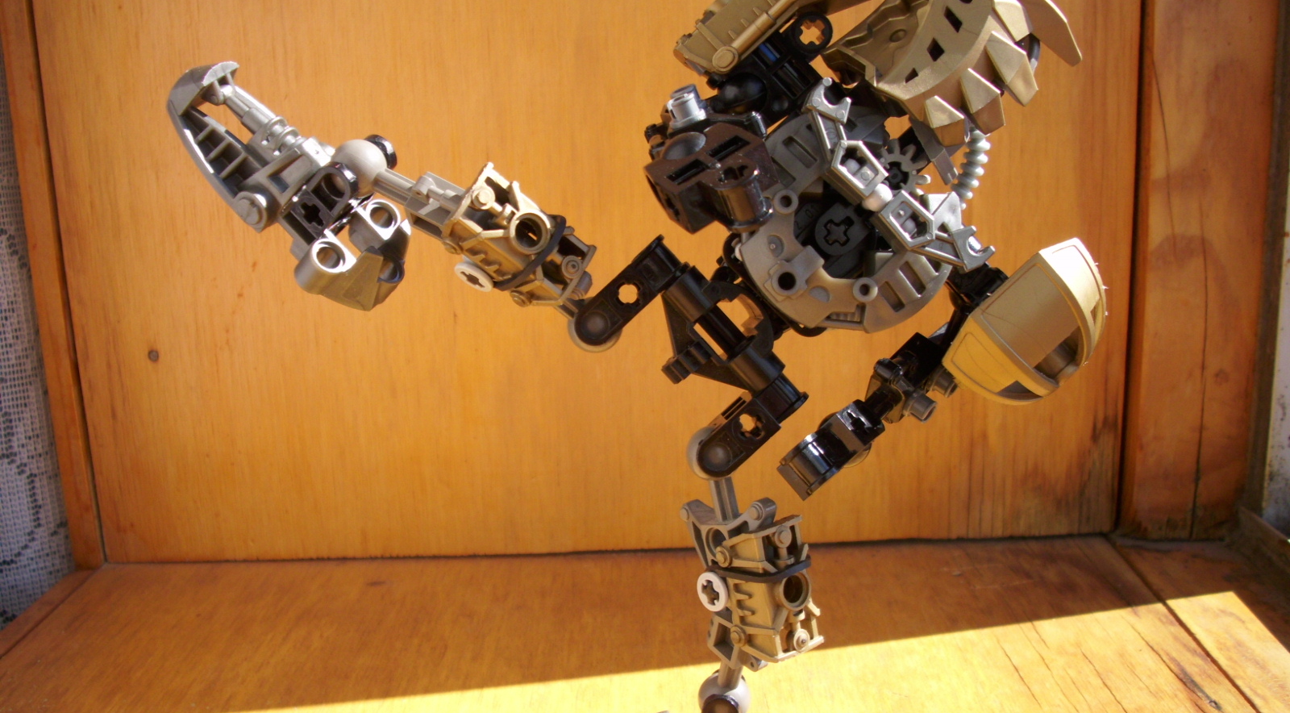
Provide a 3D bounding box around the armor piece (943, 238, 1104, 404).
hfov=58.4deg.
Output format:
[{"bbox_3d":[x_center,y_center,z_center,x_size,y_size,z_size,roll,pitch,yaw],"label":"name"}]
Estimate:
[{"bbox_3d":[0.070,-0.006,0.212,0.031,0.025,0.017,-40,45,0],"label":"armor piece"}]

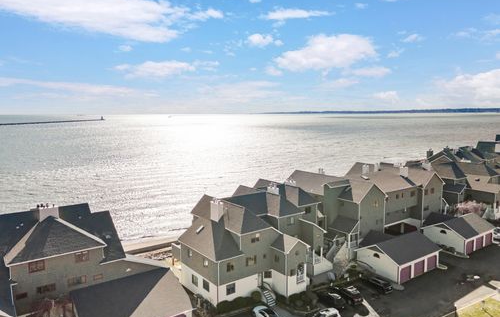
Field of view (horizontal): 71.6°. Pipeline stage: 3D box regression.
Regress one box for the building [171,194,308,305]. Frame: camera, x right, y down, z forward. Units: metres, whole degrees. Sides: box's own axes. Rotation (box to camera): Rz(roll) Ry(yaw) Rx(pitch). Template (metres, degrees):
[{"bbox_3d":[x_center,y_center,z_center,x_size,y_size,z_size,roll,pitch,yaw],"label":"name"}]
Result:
[{"bbox_3d":[-1.818,12.570,52.659,13.137,12.066,17.126,-5,9,-35],"label":"building"}]

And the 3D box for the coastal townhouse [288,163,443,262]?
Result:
[{"bbox_3d":[26.524,8.868,79.273,31.138,12.358,20.921,-5,9,-35],"label":"coastal townhouse"}]

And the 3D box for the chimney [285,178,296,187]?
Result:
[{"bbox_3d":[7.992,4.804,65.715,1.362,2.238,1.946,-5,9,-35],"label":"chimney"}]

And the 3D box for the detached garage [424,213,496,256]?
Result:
[{"bbox_3d":[40.309,14.077,67.421,11.190,5.011,8.174,-5,9,-35],"label":"detached garage"}]

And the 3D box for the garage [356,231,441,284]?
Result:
[{"bbox_3d":[24.226,15.537,57.343,10.996,4.817,8.174,-5,9,-35],"label":"garage"}]

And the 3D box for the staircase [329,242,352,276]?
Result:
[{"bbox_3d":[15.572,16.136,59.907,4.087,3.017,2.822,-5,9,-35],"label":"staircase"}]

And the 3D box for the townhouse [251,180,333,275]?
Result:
[{"bbox_3d":[6.979,11.323,62.025,12.163,12.066,16.834,-5,9,-35],"label":"townhouse"}]

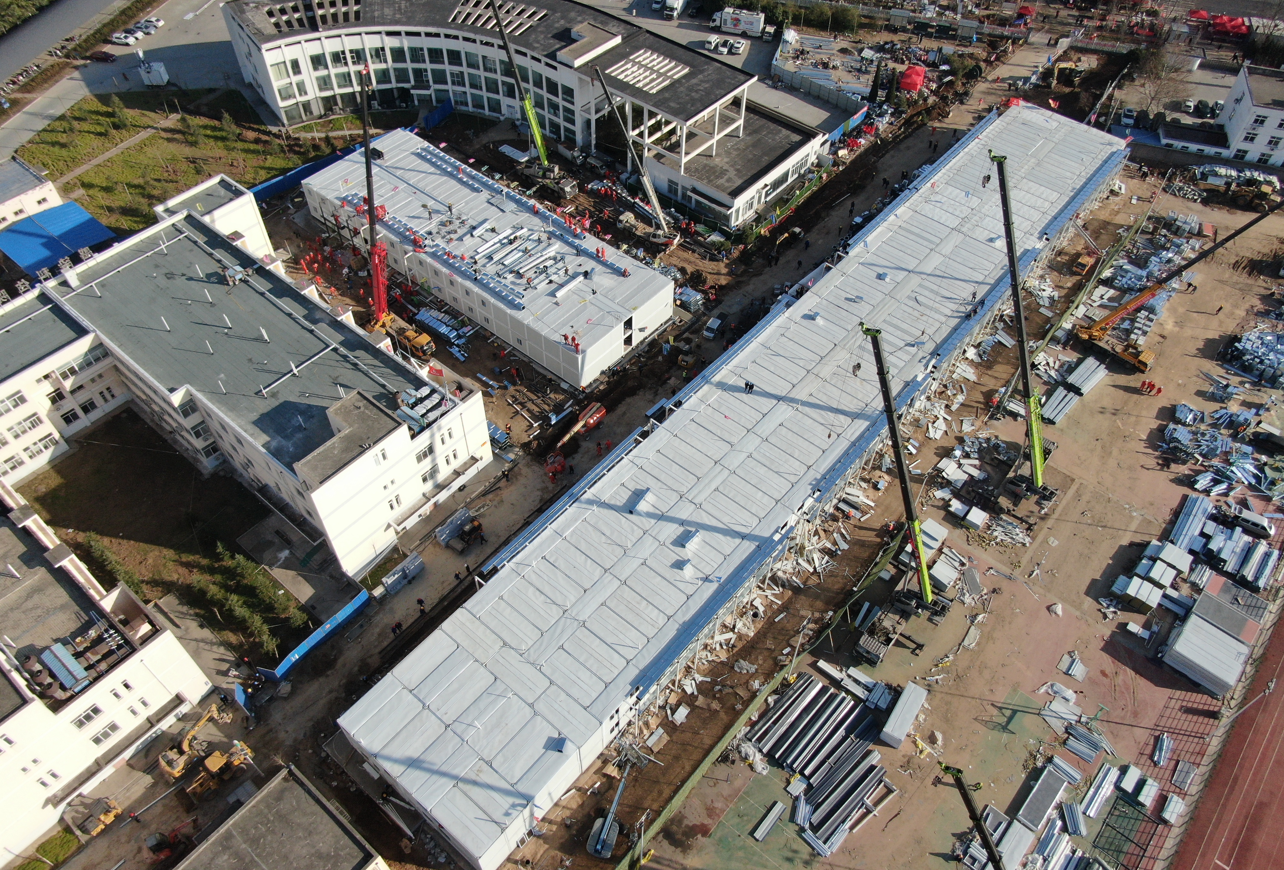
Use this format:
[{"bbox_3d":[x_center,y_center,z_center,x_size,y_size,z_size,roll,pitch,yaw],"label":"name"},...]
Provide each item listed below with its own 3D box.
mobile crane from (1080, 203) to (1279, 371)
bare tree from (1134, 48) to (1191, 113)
[{"bbox_3d":[72.204,-21.772,118.648,14.195,16.199,26.712,33,57,25],"label":"mobile crane"},{"bbox_3d":[91.015,-61.330,156.456,8.300,10.200,8.300,33,57,25],"label":"bare tree"}]

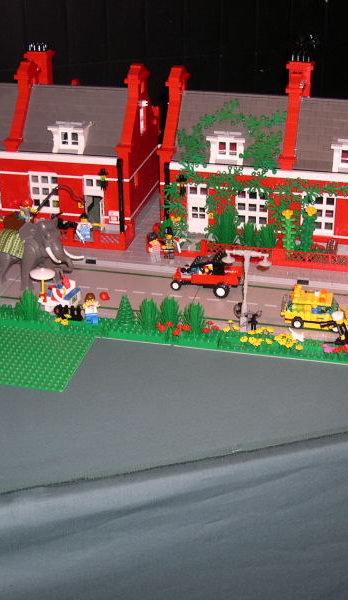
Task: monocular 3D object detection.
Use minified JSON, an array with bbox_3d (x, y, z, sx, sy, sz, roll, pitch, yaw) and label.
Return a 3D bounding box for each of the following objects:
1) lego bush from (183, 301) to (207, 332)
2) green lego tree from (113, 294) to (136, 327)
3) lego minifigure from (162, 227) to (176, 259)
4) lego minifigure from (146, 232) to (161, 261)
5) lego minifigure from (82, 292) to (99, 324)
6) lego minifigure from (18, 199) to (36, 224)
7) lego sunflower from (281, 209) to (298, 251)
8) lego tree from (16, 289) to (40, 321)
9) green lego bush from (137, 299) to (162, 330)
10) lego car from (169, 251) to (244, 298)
[{"bbox_3d":[0.025,0.022,1.069,0.027,0.039,0.027,6,28,12],"label":"lego bush"},{"bbox_3d":[-0.061,0.012,1.096,0.025,0.040,0.025,-1,27,0],"label":"green lego tree"},{"bbox_3d":[-0.007,-0.083,1.264,0.024,0.047,0.014,6,28,12],"label":"lego minifigure"},{"bbox_3d":[-0.027,-0.076,1.267,0.022,0.043,0.015,-5,27,-9],"label":"lego minifigure"},{"bbox_3d":[-0.106,0.011,1.110,0.024,0.042,0.015,2,27,4],"label":"lego minifigure"},{"bbox_3d":[-0.191,-0.117,1.163,0.020,0.034,0.018,-22,34,-35],"label":"lego minifigure"},{"bbox_3d":[0.162,-0.094,1.250,0.022,0.071,0.022,6,28,12],"label":"lego sunflower"},{"bbox_3d":[-0.187,0.004,1.125,0.026,0.043,0.026,0,27,0],"label":"lego tree"},{"bbox_3d":[-0.032,0.018,1.101,0.028,0.040,0.027,0,27,0],"label":"green lego bush"},{"bbox_3d":[0.047,-0.040,1.187,0.097,0.058,0.045,8,29,16],"label":"lego car"}]

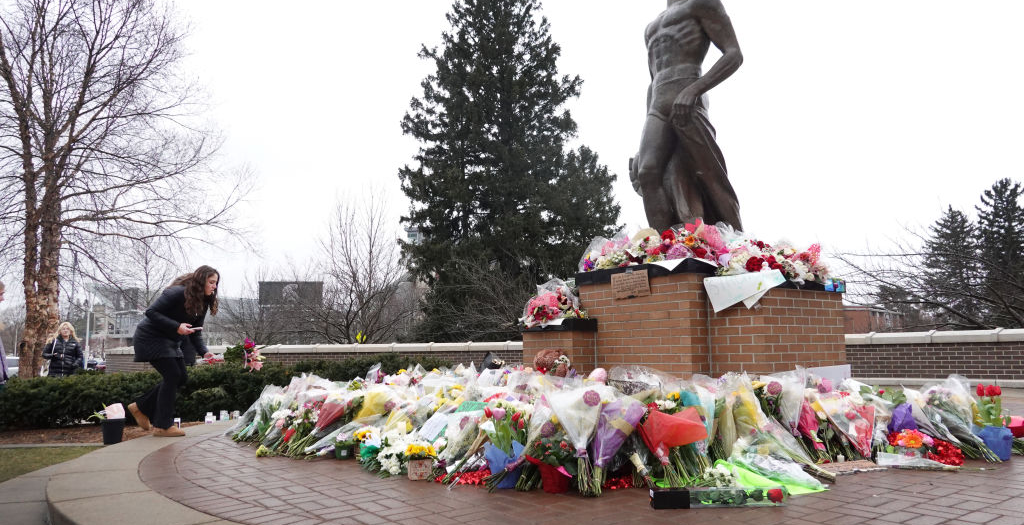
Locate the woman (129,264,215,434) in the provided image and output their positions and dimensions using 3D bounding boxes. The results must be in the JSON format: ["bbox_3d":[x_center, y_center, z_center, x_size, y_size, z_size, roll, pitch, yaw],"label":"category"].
[{"bbox_3d":[-2.838,0.730,6.202,0.720,1.410,0.520,1,-7,-7],"label":"woman"}]

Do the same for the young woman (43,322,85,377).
[{"bbox_3d":[-6.216,1.646,10.179,0.560,1.650,0.380,4,-8,-32],"label":"young woman"}]

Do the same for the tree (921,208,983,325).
[{"bbox_3d":[25.987,1.480,43.120,4.200,9.767,4.200,-4,-8,31],"label":"tree"}]

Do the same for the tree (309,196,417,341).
[{"bbox_3d":[-4.054,0.845,20.044,3.100,5.531,3.000,1,-7,-11],"label":"tree"}]

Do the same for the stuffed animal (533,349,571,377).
[{"bbox_3d":[0.326,0.858,6.091,0.320,0.280,0.270,-2,-7,14],"label":"stuffed animal"}]

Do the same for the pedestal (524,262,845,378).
[{"bbox_3d":[1.496,0.751,6.380,1.890,1.380,2.180,5,-9,-38],"label":"pedestal"}]

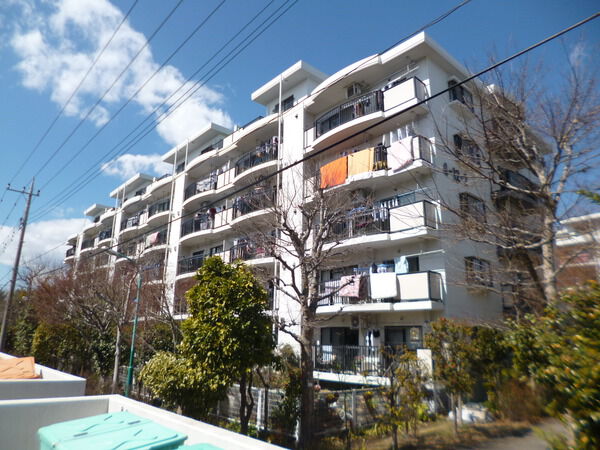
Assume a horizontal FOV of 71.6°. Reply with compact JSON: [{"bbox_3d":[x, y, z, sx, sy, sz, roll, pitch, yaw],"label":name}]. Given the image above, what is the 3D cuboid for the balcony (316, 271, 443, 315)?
[{"bbox_3d":[2.742,2.938,16.998,1.675,1.310,6.008,15,-21,-41],"label":"balcony"}]

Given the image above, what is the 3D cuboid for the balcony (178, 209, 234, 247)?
[{"bbox_3d":[-5.997,0.127,27.501,1.675,1.310,5.811,15,-21,-41],"label":"balcony"}]

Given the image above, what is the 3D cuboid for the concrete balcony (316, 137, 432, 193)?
[{"bbox_3d":[2.809,-2.281,18.452,1.675,1.310,6.008,15,-21,-41],"label":"concrete balcony"}]

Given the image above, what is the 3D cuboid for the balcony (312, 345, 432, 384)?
[{"bbox_3d":[2.651,5.562,16.331,1.675,1.310,5.841,15,-21,-41],"label":"balcony"}]

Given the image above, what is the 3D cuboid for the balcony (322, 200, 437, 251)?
[{"bbox_3d":[2.775,0.329,17.725,1.675,1.310,6.008,15,-21,-41],"label":"balcony"}]

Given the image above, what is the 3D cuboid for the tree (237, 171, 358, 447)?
[{"bbox_3d":[-0.030,1.642,8.989,2.650,5.950,2.650,1,-16,0],"label":"tree"}]

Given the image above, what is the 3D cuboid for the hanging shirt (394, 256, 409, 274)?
[{"bbox_3d":[4.024,1.637,16.408,0.571,0.749,0.148,-10,-19,33],"label":"hanging shirt"}]

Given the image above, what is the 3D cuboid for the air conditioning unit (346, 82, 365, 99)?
[{"bbox_3d":[2.682,-6.401,19.845,0.295,0.571,0.788,15,-21,-41],"label":"air conditioning unit"}]

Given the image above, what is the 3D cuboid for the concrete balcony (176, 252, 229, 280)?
[{"bbox_3d":[-6.031,2.736,26.774,1.675,1.310,5.811,15,-21,-41],"label":"concrete balcony"}]

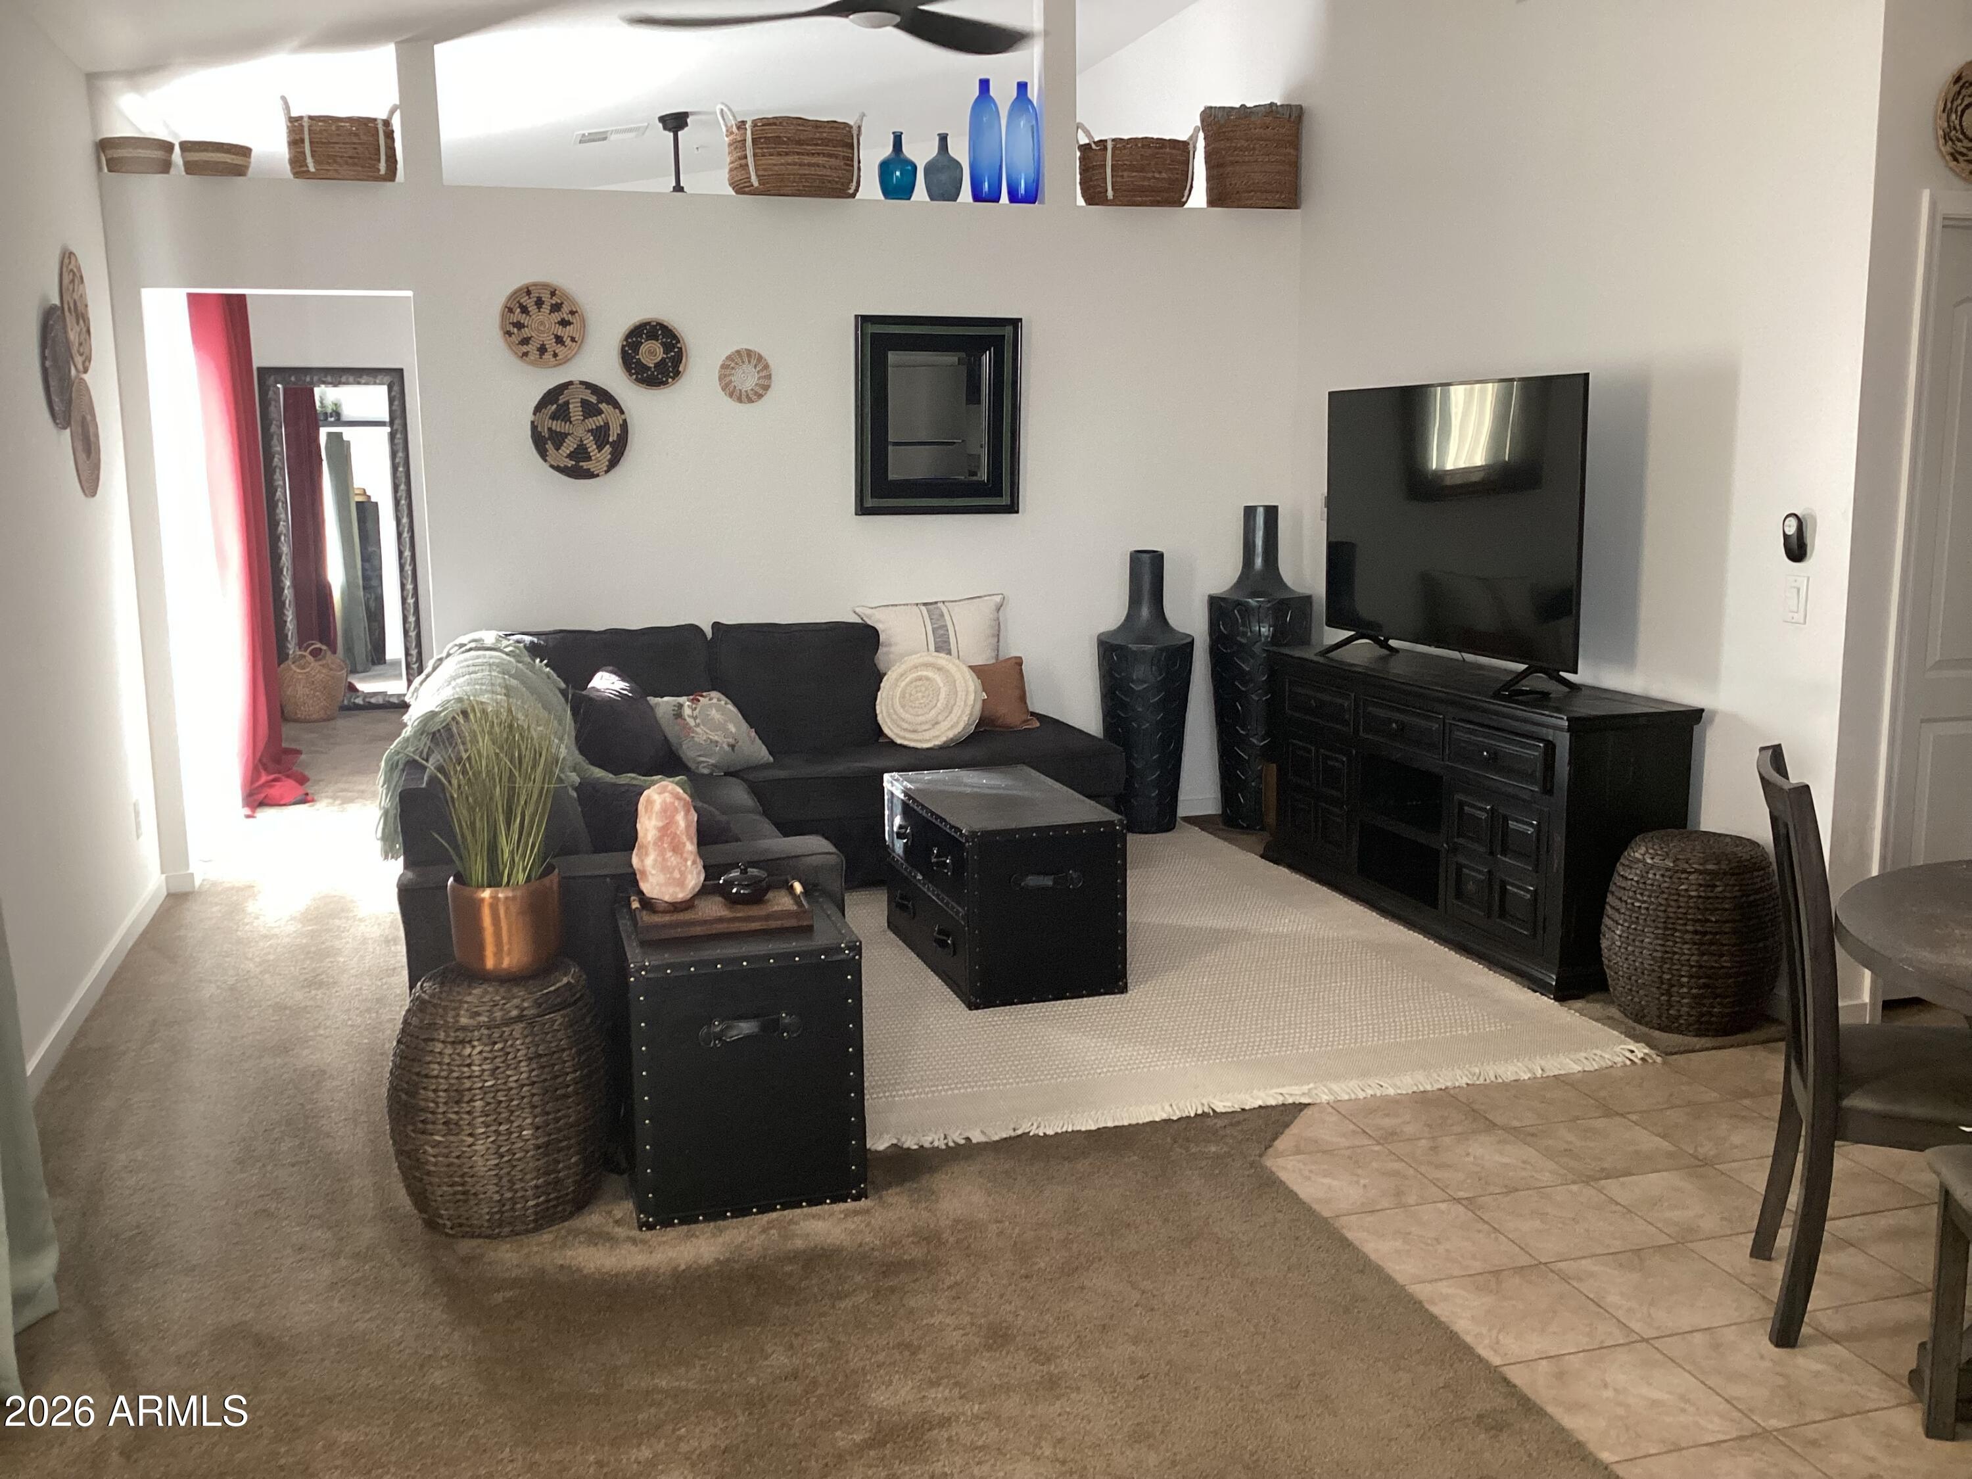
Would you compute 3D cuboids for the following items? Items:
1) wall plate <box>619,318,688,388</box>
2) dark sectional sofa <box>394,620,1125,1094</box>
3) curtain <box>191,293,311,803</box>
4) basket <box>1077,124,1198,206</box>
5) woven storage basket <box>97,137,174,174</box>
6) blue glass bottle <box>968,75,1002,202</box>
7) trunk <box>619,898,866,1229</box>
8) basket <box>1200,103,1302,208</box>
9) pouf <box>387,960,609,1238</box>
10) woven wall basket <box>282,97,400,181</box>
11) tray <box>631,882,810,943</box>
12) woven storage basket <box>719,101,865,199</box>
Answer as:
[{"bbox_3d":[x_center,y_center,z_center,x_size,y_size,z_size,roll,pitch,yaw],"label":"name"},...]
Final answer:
[{"bbox_3d":[-1.228,-1.425,6.529,0.250,0.250,0.045,-3,10,-17],"label":"wall plate"},{"bbox_3d":[-0.538,0.189,5.444,2.356,0.912,2.645,-3,10,-16],"label":"dark sectional sofa"},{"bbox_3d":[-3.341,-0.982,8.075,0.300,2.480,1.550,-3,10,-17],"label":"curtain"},{"bbox_3d":[0.588,-2.234,6.923,0.400,0.276,0.300,-3,10,-16],"label":"basket"},{"bbox_3d":[-2.853,-1.948,5.937,0.237,0.112,0.232,-3,10,-16],"label":"woven storage basket"},{"bbox_3d":[-0.001,-2.318,6.863,0.131,0.481,0.131,-1,9,0],"label":"blue glass bottle"},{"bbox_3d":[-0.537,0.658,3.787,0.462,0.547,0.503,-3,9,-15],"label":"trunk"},{"bbox_3d":[1.057,-2.313,7.051,0.335,0.380,0.310,-3,10,-16],"label":"basket"},{"bbox_3d":[-0.988,0.721,3.589,0.432,0.472,0.432,-3,10,-16],"label":"pouf"},{"bbox_3d":[-2.242,-2.073,6.123,0.380,0.270,0.270,-3,10,-16],"label":"woven wall basket"},{"bbox_3d":[-0.574,0.356,3.782,0.355,0.050,0.303,-3,9,-15],"label":"tray"},{"bbox_3d":[-0.727,-2.199,6.619,0.530,0.330,0.340,-3,10,-17],"label":"woven storage basket"}]

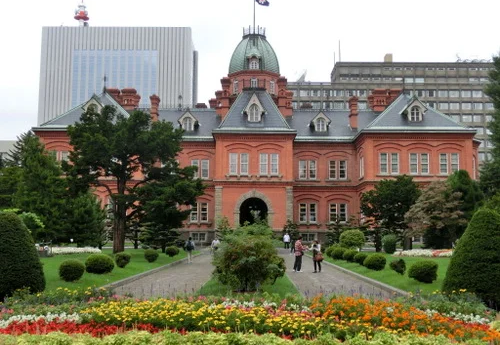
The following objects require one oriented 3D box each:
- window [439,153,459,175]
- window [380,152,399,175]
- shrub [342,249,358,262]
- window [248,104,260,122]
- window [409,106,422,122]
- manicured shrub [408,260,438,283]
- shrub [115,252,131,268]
[{"bbox_3d":[24.960,-1.001,72.326,2.530,2.770,0.250,0,-6,0],"label":"window"},{"bbox_3d":[18.013,-1.141,74.501,2.420,2.950,0.250,0,-6,0],"label":"window"},{"bbox_3d":[5.899,4.925,33.917,0.880,0.686,0.880,0,-6,0],"label":"shrub"},{"bbox_3d":[0.590,-7.409,71.808,1.553,2.250,0.300,0,-6,0],"label":"window"},{"bbox_3d":[21.821,-7.759,76.182,1.770,2.100,0.250,0,-6,0],"label":"window"},{"bbox_3d":[5.747,3.304,19.139,0.994,0.749,0.994,0,-6,0],"label":"manicured shrub"},{"bbox_3d":[-5.933,4.127,27.100,0.750,0.743,0.750,0,-6,0],"label":"shrub"}]

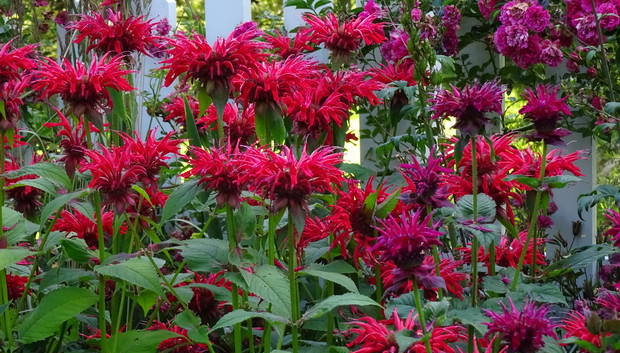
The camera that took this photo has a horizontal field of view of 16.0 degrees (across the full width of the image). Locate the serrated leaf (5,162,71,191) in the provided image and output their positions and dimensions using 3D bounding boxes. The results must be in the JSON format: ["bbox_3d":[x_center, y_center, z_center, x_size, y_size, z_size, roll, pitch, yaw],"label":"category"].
[{"bbox_3d":[-0.260,0.000,2.100,0.067,0.019,0.033,23,34,9],"label":"serrated leaf"}]

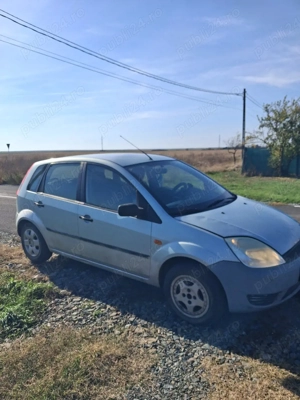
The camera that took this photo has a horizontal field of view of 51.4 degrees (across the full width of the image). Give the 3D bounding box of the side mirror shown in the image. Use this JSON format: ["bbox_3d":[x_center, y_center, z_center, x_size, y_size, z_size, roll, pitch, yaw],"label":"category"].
[{"bbox_3d":[-0.196,0.094,2.891,0.110,0.128,0.200,7,13,38],"label":"side mirror"}]

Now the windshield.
[{"bbox_3d":[0.381,-0.197,3.493,0.940,0.115,1.370,40,31,26],"label":"windshield"}]

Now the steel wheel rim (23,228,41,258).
[{"bbox_3d":[-1.575,0.572,4.258,0.385,0.385,0.130,7,13,38],"label":"steel wheel rim"}]

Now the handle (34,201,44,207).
[{"bbox_3d":[-1.385,0.051,3.912,0.195,0.063,0.052,7,13,38],"label":"handle"}]

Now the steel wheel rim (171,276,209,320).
[{"bbox_3d":[0.370,0.821,2.729,0.387,0.387,0.130,7,13,38],"label":"steel wheel rim"}]

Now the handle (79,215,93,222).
[{"bbox_3d":[-0.690,0.202,3.364,0.195,0.063,0.052,7,13,38],"label":"handle"}]

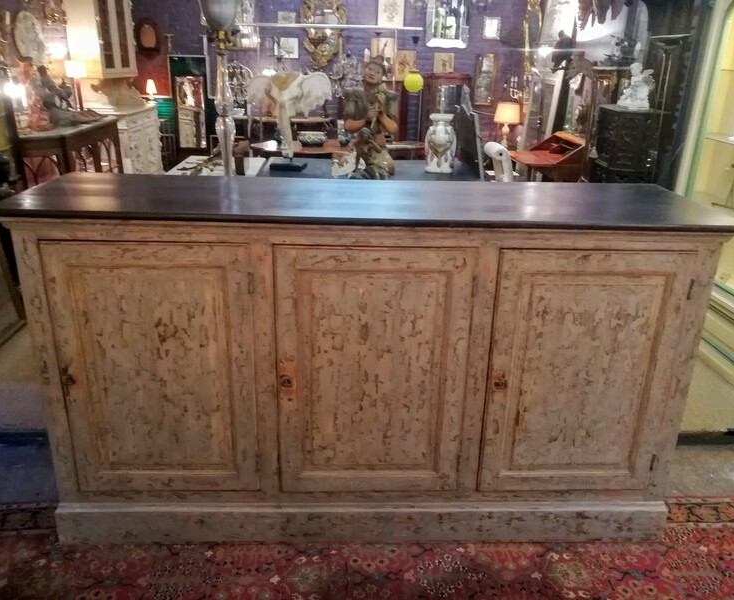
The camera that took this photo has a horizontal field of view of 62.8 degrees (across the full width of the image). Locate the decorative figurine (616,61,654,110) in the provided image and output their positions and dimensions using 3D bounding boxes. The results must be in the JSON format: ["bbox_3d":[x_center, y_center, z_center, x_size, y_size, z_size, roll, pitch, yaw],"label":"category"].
[{"bbox_3d":[2.129,-1.699,4.783,0.252,0.355,0.276,20,28,39],"label":"decorative figurine"}]

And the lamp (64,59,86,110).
[{"bbox_3d":[-2.750,-2.020,5.668,0.205,0.464,0.205,1,22,-2],"label":"lamp"}]

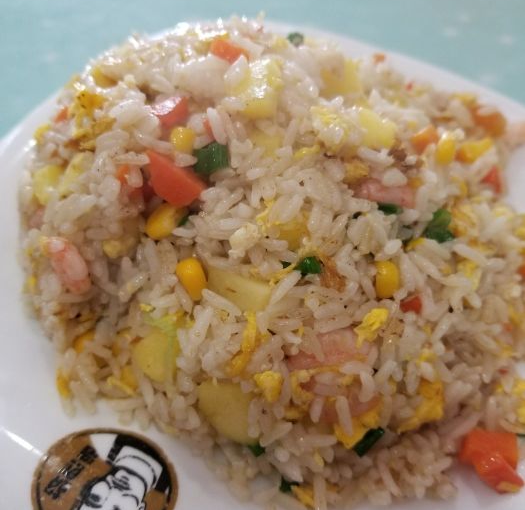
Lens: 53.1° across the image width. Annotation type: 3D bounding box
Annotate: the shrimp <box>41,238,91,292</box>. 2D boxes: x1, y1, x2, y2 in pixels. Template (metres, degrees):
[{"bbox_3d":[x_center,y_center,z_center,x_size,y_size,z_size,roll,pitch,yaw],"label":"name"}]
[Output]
[{"bbox_3d":[-0.061,0.004,0.164,0.009,0.009,0.015,-34,69,12],"label":"shrimp"}]

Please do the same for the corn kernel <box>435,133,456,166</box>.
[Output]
[{"bbox_3d":[0.063,-0.037,0.181,0.007,0.007,0.009,6,42,6],"label":"corn kernel"}]

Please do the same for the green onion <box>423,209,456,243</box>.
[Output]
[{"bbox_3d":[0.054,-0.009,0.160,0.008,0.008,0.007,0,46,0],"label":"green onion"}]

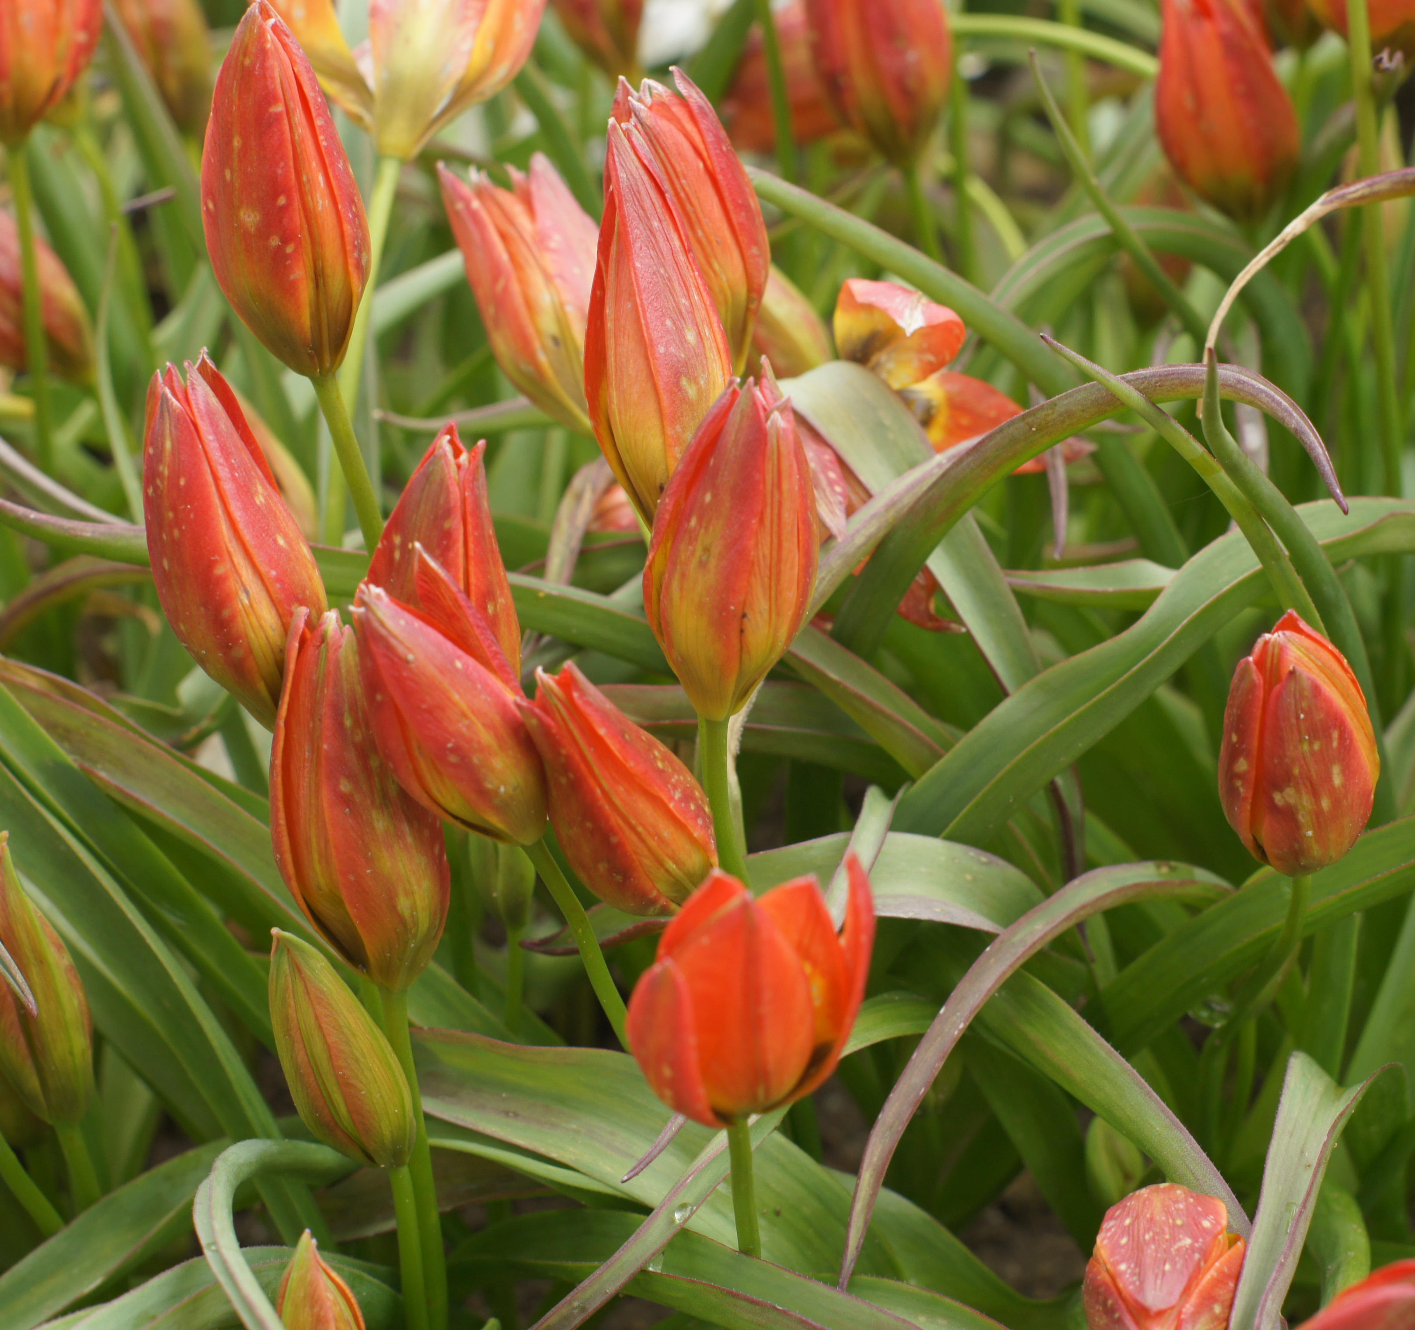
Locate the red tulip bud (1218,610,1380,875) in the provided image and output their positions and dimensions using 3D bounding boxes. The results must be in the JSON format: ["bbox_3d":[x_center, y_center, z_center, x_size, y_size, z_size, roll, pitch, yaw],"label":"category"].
[{"bbox_3d":[0.108,0.014,0.760,0.029,0.050,0.029,0,21,8],"label":"red tulip bud"}]

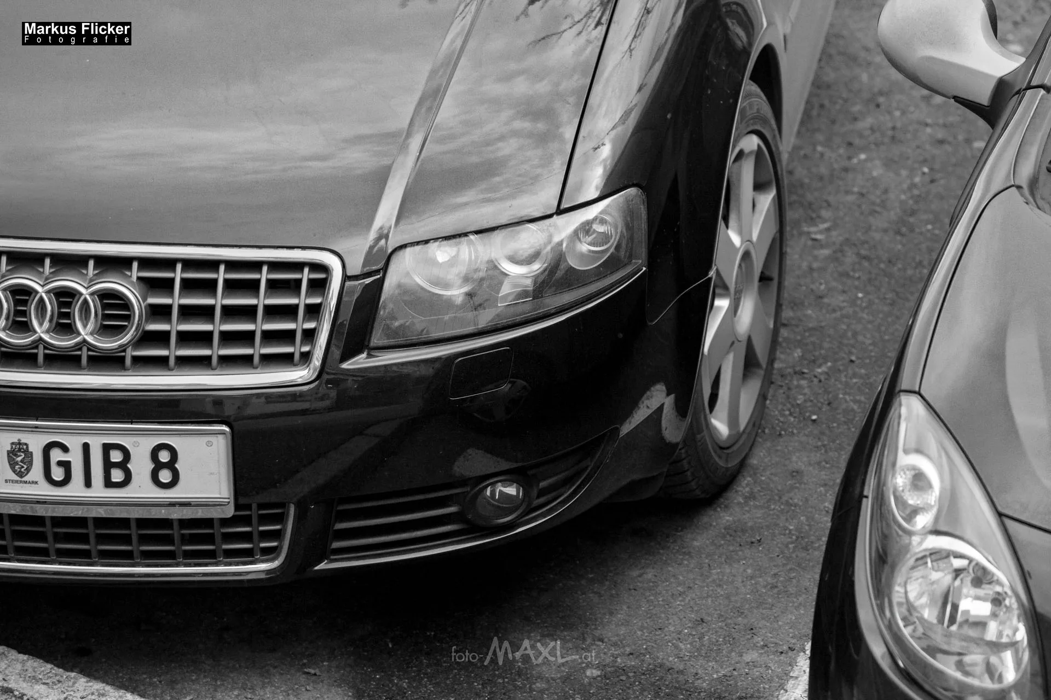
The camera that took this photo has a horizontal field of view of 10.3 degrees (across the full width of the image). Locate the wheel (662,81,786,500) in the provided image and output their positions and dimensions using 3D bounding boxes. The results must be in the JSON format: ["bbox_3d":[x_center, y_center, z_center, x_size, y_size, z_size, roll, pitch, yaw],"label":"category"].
[{"bbox_3d":[0.207,-0.102,8.699,0.228,0.638,0.643,5,25,16],"label":"wheel"}]

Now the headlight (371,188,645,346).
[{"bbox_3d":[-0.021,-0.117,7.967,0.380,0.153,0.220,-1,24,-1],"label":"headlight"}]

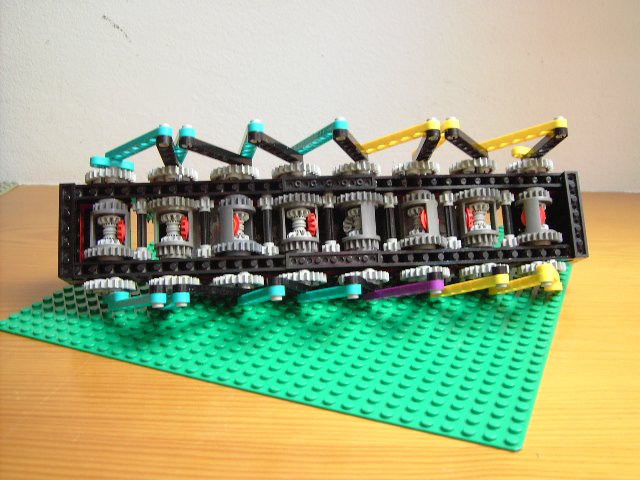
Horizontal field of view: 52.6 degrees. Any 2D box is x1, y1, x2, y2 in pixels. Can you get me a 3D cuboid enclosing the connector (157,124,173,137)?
[{"bbox_3d":[-0.073,-0.050,0.305,0.008,0.005,0.008,-2,-11,-6],"label":"connector"}]

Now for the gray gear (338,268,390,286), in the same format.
[{"bbox_3d":[0.023,0.020,0.333,0.025,0.008,0.025,-2,-12,-5],"label":"gray gear"}]

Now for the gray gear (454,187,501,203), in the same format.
[{"bbox_3d":[0.085,-0.023,0.350,0.025,0.006,0.025,-2,-11,-6],"label":"gray gear"}]

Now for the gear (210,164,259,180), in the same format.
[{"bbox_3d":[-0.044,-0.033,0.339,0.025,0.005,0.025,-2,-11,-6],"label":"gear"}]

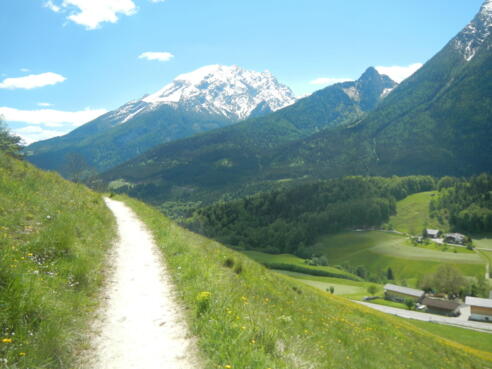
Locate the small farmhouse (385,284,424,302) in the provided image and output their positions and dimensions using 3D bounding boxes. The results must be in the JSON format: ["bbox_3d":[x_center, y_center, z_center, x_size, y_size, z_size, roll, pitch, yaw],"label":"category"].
[{"bbox_3d":[74.470,51.350,187.000,9.000,6.600,15.800,0,0,-41],"label":"small farmhouse"}]

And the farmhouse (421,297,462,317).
[{"bbox_3d":[83.510,52.320,170.000,13.500,5.000,9.000,0,0,38],"label":"farmhouse"}]

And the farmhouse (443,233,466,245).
[{"bbox_3d":[196.280,50.750,372.000,12.000,9.500,14.000,0,0,-35],"label":"farmhouse"}]

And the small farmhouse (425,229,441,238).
[{"bbox_3d":[185.090,49.620,395.000,10.500,8.000,9.500,0,0,27],"label":"small farmhouse"}]

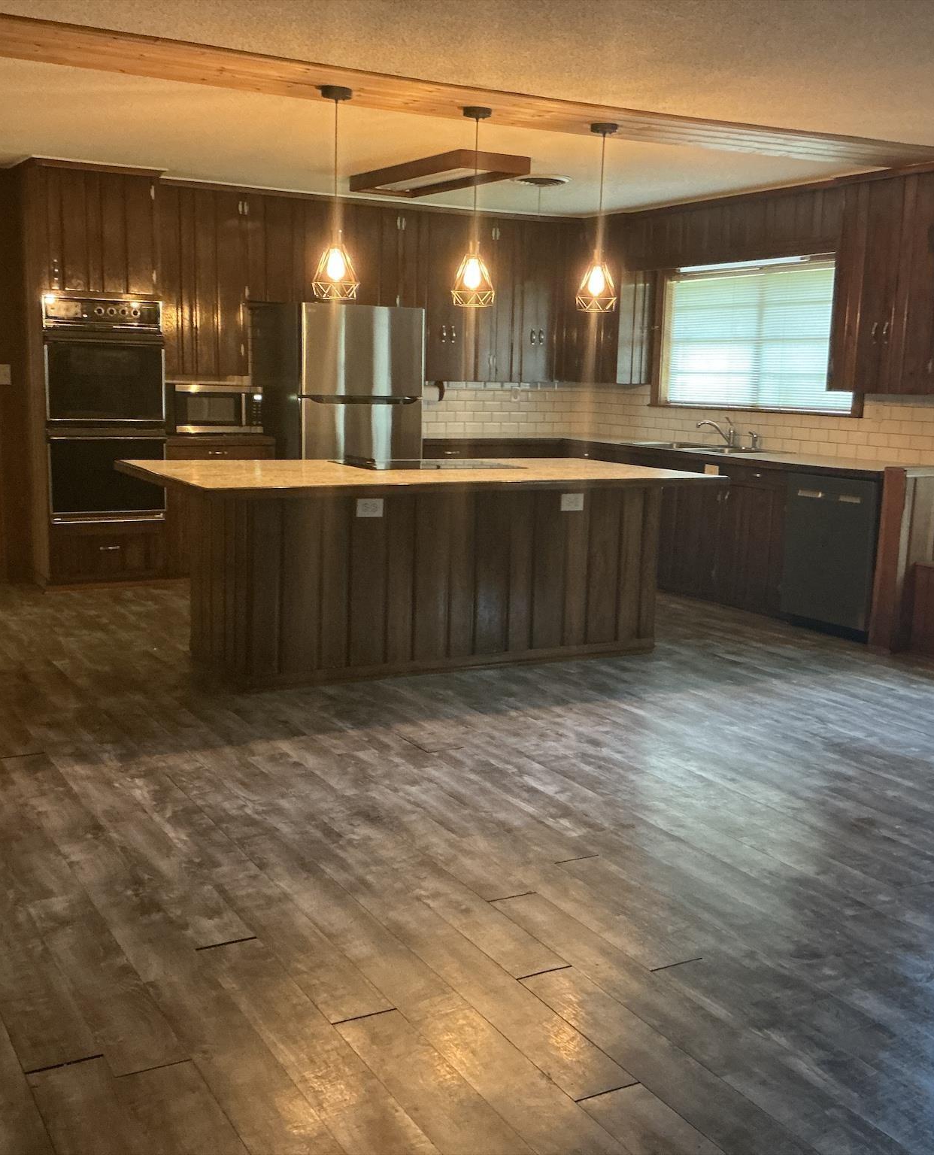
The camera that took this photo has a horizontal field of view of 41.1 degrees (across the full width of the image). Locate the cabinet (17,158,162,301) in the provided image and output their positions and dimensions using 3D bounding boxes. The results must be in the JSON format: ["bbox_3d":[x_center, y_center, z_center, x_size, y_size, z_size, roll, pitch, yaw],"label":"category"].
[{"bbox_3d":[-2.250,-2.035,7.427,0.746,0.747,0.546,-4,11,-30],"label":"cabinet"}]

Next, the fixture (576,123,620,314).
[{"bbox_3d":[0.594,-1.588,5.558,0.189,0.808,0.189,2,9,0],"label":"fixture"}]

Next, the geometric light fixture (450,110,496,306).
[{"bbox_3d":[0.034,-1.564,5.308,0.189,0.808,0.189,2,9,0],"label":"geometric light fixture"}]

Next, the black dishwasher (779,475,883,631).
[{"bbox_3d":[2.191,-0.150,6.852,0.610,0.822,0.617,-4,11,-30],"label":"black dishwasher"}]

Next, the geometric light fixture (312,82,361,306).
[{"bbox_3d":[-0.531,-1.534,5.022,0.189,0.808,0.189,2,9,0],"label":"geometric light fixture"}]

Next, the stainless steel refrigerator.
[{"bbox_3d":[-0.857,-0.890,8.225,0.829,1.734,0.798,-4,11,-30],"label":"stainless steel refrigerator"}]

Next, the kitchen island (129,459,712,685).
[{"bbox_3d":[-0.180,-0.059,5.824,2.561,0.896,1.188,-4,11,-30],"label":"kitchen island"}]

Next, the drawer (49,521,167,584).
[{"bbox_3d":[-2.249,-0.169,7.639,0.683,0.338,0.450,-4,11,-30],"label":"drawer"}]

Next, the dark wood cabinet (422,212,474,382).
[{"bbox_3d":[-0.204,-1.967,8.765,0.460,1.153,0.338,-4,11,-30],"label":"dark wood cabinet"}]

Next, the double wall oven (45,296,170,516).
[{"bbox_3d":[-2.256,-1.019,7.584,0.674,1.310,0.570,-4,11,-30],"label":"double wall oven"}]

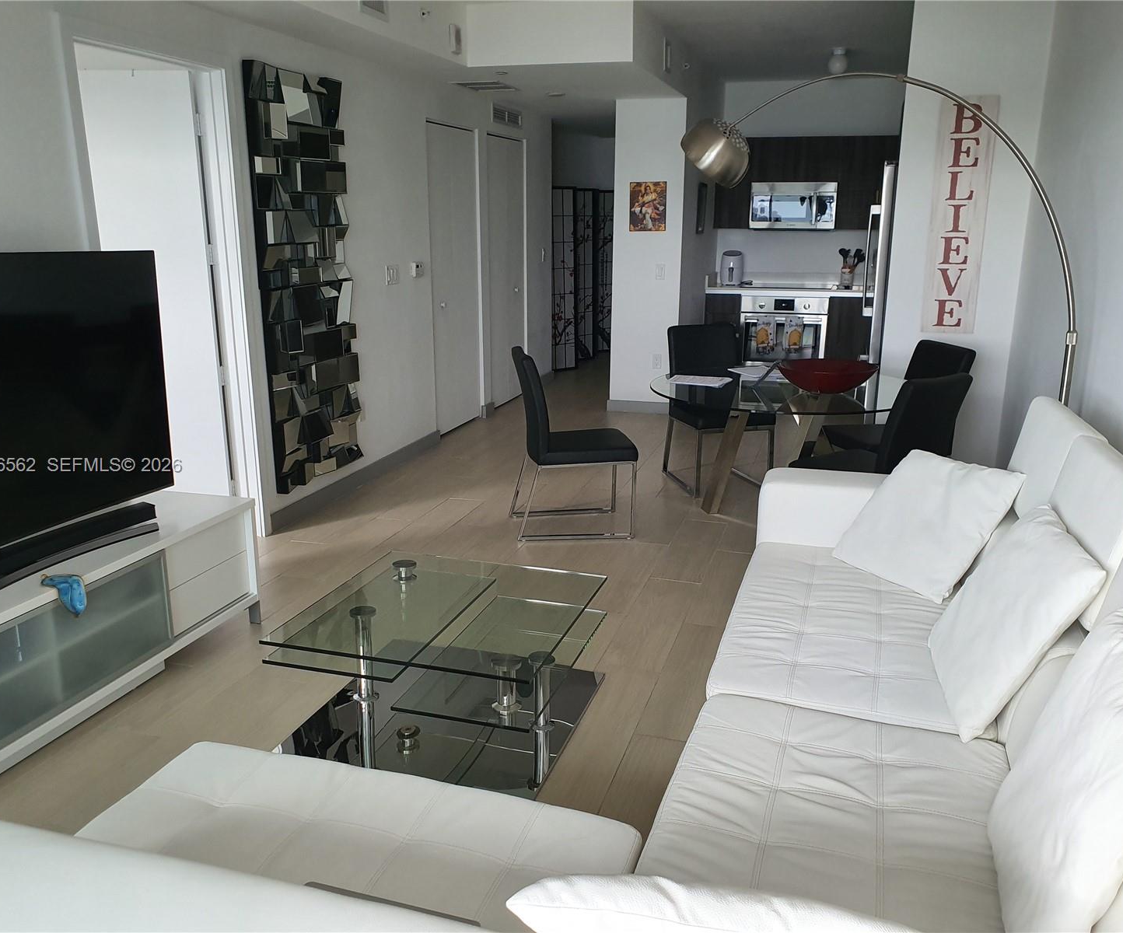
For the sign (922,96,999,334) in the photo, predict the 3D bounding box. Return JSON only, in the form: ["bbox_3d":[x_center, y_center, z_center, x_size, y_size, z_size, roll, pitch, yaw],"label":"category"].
[{"bbox_3d":[2.173,-1.355,5.107,0.281,1.246,0.024,5,16,16],"label":"sign"}]

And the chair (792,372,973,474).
[{"bbox_3d":[1.438,0.008,4.271,0.440,0.940,0.600,-11,19,-36],"label":"chair"}]

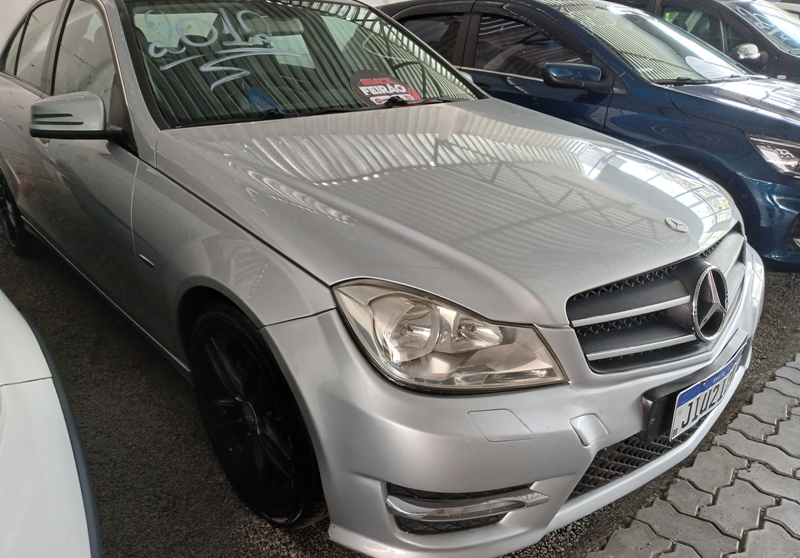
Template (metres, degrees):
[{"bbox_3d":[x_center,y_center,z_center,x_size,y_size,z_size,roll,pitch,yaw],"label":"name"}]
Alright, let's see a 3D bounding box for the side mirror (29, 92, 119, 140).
[{"bbox_3d":[-1.003,-0.509,1.863,0.245,0.145,0.130,-18,28,-38],"label":"side mirror"}]

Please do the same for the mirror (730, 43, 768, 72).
[{"bbox_3d":[2.733,-1.732,4.700,0.250,0.190,0.160,-18,28,-38],"label":"mirror"}]

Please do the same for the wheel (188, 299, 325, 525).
[{"bbox_3d":[-0.337,0.327,1.636,0.230,0.630,0.635,-18,28,-38],"label":"wheel"}]

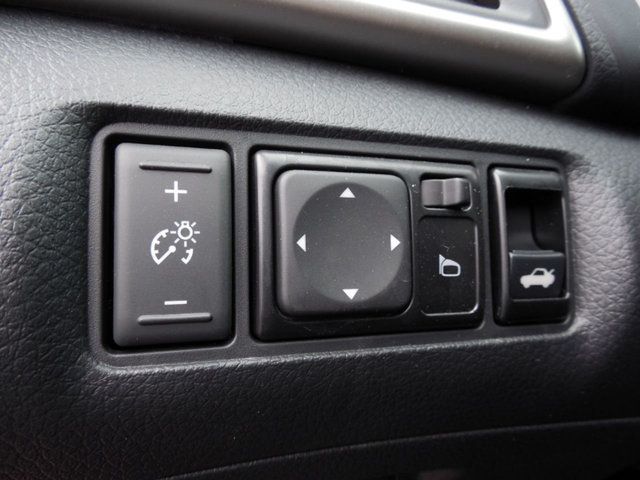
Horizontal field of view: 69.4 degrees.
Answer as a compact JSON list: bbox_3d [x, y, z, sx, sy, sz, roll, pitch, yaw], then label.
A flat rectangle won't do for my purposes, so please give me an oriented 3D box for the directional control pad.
[{"bbox_3d":[0.005,0.001,0.089,0.025,0.026,0.006,0,-4,-20],"label":"directional control pad"}]

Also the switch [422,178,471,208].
[{"bbox_3d":[0.026,-0.010,0.098,0.010,0.006,0.004,0,-4,-20],"label":"switch"}]

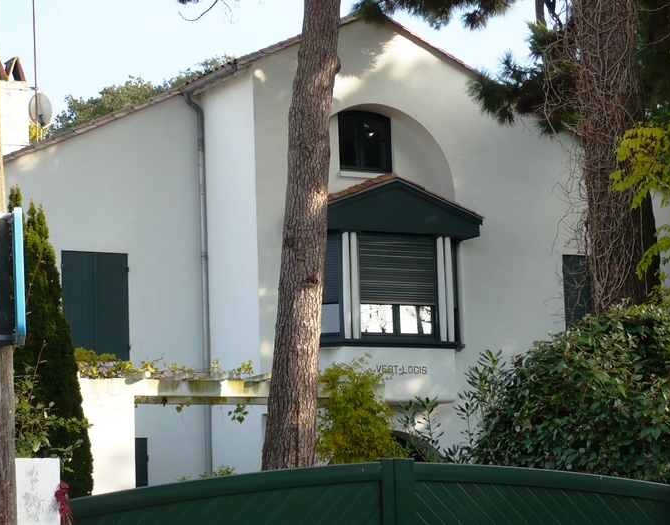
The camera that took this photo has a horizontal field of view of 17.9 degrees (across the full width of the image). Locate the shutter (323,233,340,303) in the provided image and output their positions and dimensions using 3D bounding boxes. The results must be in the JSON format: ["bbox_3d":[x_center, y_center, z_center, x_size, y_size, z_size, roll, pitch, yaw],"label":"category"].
[{"bbox_3d":[-0.158,0.111,30.302,0.420,0.979,0.050,-4,-9,17],"label":"shutter"}]

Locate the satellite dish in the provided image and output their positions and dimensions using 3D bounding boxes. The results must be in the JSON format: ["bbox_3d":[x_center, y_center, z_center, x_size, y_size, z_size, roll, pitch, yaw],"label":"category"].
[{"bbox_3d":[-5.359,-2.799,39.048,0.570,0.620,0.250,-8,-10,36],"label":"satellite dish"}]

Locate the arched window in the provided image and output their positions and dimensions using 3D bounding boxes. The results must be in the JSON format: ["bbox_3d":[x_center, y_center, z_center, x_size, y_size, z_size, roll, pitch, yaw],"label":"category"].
[{"bbox_3d":[0.433,-1.805,31.808,0.910,0.936,0.100,3,-9,-29],"label":"arched window"}]

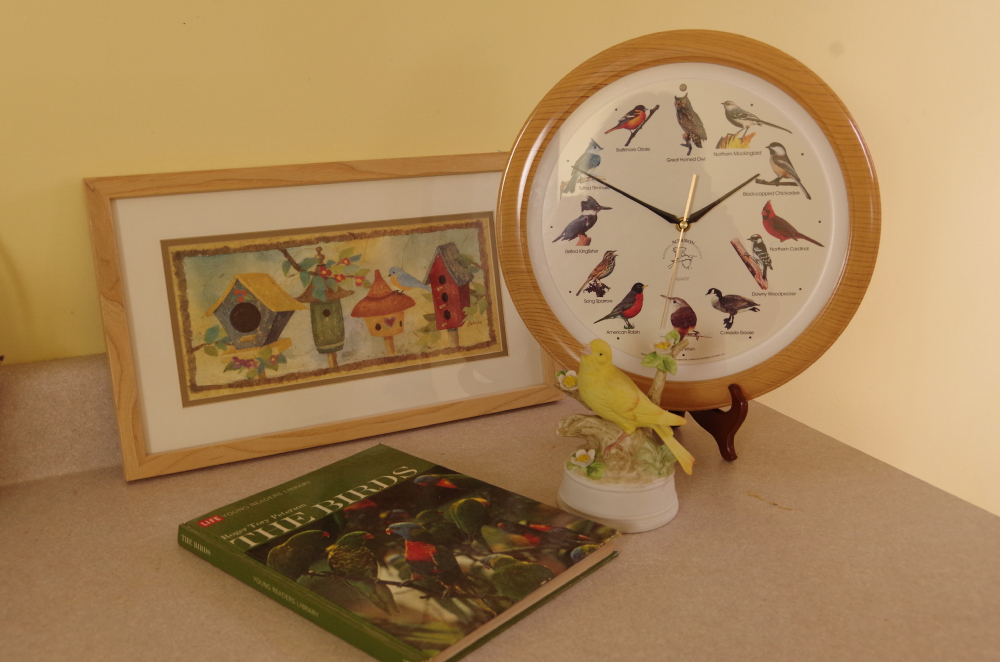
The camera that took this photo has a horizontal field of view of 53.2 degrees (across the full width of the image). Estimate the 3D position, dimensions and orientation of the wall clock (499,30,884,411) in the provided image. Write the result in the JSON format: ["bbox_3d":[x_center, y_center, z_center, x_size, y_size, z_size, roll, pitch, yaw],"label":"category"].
[{"bbox_3d":[0.171,-0.099,0.931,0.348,0.348,0.045,-1,7,6],"label":"wall clock"}]

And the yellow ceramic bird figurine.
[{"bbox_3d":[0.111,0.064,0.825,0.100,0.120,0.045,-2,17,-8],"label":"yellow ceramic bird figurine"}]

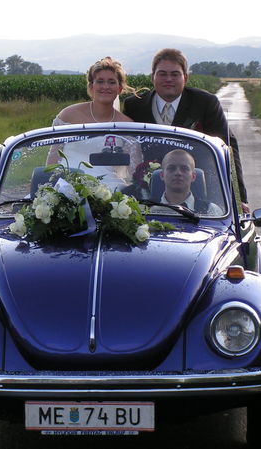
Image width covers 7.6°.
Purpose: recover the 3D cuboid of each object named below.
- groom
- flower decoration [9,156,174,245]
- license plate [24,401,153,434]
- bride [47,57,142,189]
[{"bbox_3d":[0.284,-0.209,10.580,0.650,1.420,0.580,0,4,3],"label":"groom"},{"bbox_3d":[-0.177,-0.096,8.970,0.740,0.370,0.380,0,4,3],"label":"flower decoration"},{"bbox_3d":[-0.161,0.773,7.920,0.525,0.127,0.025,0,4,3],"label":"license plate"},{"bbox_3d":[-0.194,-0.204,10.600,0.560,1.400,0.500,0,4,3],"label":"bride"}]

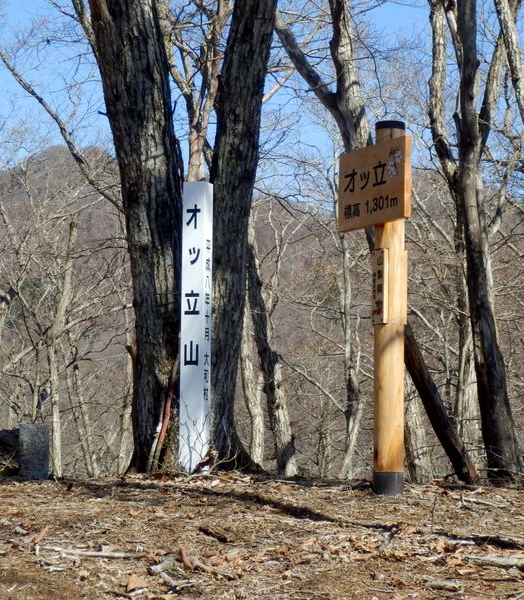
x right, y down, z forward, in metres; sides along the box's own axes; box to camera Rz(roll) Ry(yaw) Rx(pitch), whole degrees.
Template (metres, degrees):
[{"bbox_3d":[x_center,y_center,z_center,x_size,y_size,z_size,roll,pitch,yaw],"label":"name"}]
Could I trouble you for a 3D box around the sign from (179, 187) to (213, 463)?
[{"bbox_3d":[-0.336,0.146,10.400,0.118,1.488,0.118,-1,-5,20],"label":"sign"}]

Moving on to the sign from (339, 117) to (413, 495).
[{"bbox_3d":[0.604,0.035,9.888,0.195,1.821,0.585,3,-5,-32],"label":"sign"}]

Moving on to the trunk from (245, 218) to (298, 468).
[{"bbox_3d":[0.052,0.284,12.600,0.149,1.600,0.124,-7,-4,0],"label":"trunk"}]

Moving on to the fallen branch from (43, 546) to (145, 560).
[{"bbox_3d":[-0.690,1.031,8.300,0.477,0.029,0.041,1,-4,25],"label":"fallen branch"}]

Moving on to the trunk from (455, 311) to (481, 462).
[{"bbox_3d":[1.394,0.586,13.800,0.149,1.004,0.129,0,-4,0],"label":"trunk"}]

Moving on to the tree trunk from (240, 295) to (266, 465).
[{"bbox_3d":[-0.055,0.514,13.200,0.117,1.105,0.097,-3,-4,0],"label":"tree trunk"}]

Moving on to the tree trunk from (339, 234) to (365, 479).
[{"bbox_3d":[0.578,0.363,13.200,0.143,1.585,0.097,0,-4,0],"label":"tree trunk"}]

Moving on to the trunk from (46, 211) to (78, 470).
[{"bbox_3d":[-1.239,0.284,12.600,0.167,1.613,0.099,0,-4,0],"label":"trunk"}]

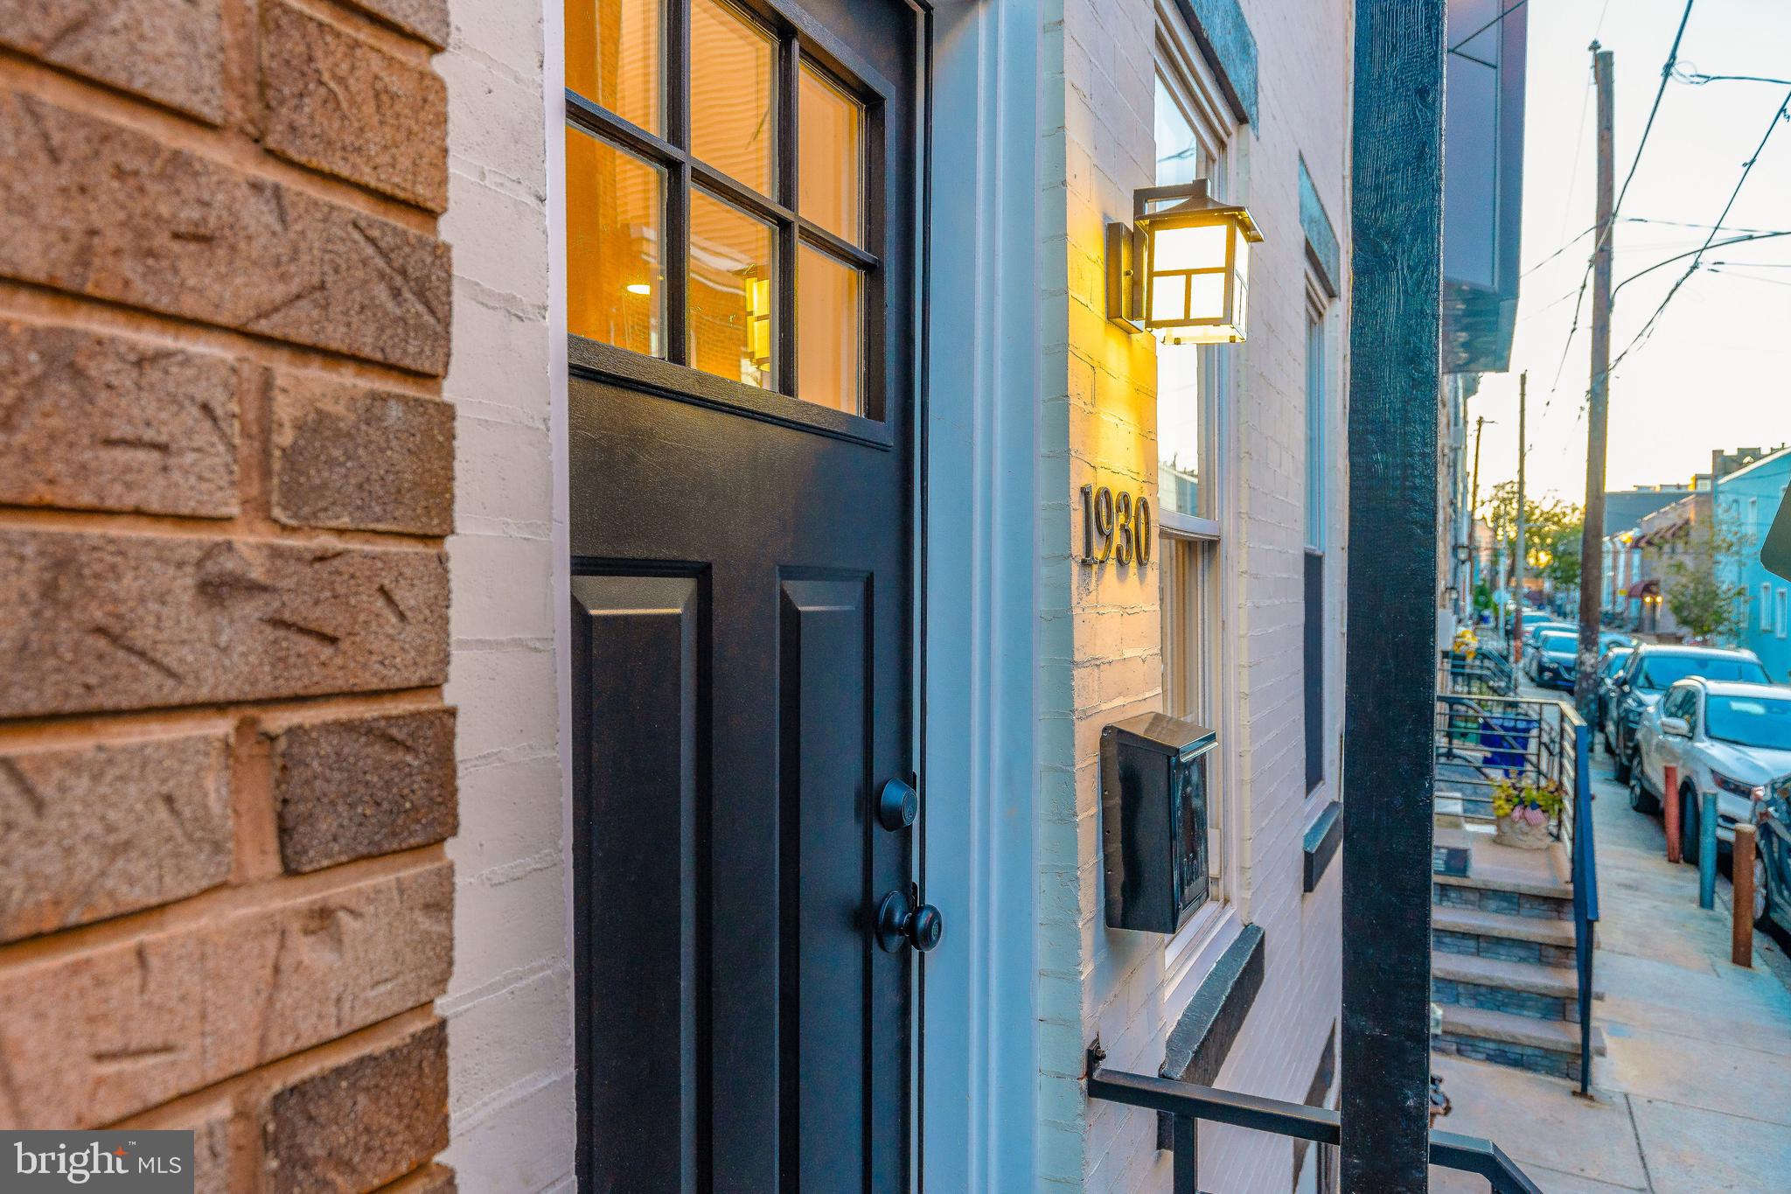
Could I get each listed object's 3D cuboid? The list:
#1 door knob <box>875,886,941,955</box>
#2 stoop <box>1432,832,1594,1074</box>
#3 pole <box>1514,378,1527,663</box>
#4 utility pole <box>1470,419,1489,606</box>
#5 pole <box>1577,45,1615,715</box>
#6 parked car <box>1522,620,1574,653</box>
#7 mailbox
[{"bbox_3d":[0.021,0.385,1.416,0.062,0.074,0.074,0,0,26],"label":"door knob"},{"bbox_3d":[3.470,1.986,7.009,1.020,0.740,2.400,0,0,26],"label":"stoop"},{"bbox_3d":[21.921,-2.769,41.800,0.300,10.200,0.300,1,0,26],"label":"pole"},{"bbox_3d":[29.075,-3.447,60.000,0.280,11.200,0.280,2,0,26],"label":"utility pole"},{"bbox_3d":[10.531,-2.938,17.900,0.330,10.500,0.330,1,0,26],"label":"pole"},{"bbox_3d":[20.368,1.584,36.681,1.820,1.520,4.600,0,0,26],"label":"parked car"},{"bbox_3d":[0.386,0.316,1.730,0.113,0.285,0.215,0,0,26],"label":"mailbox"}]

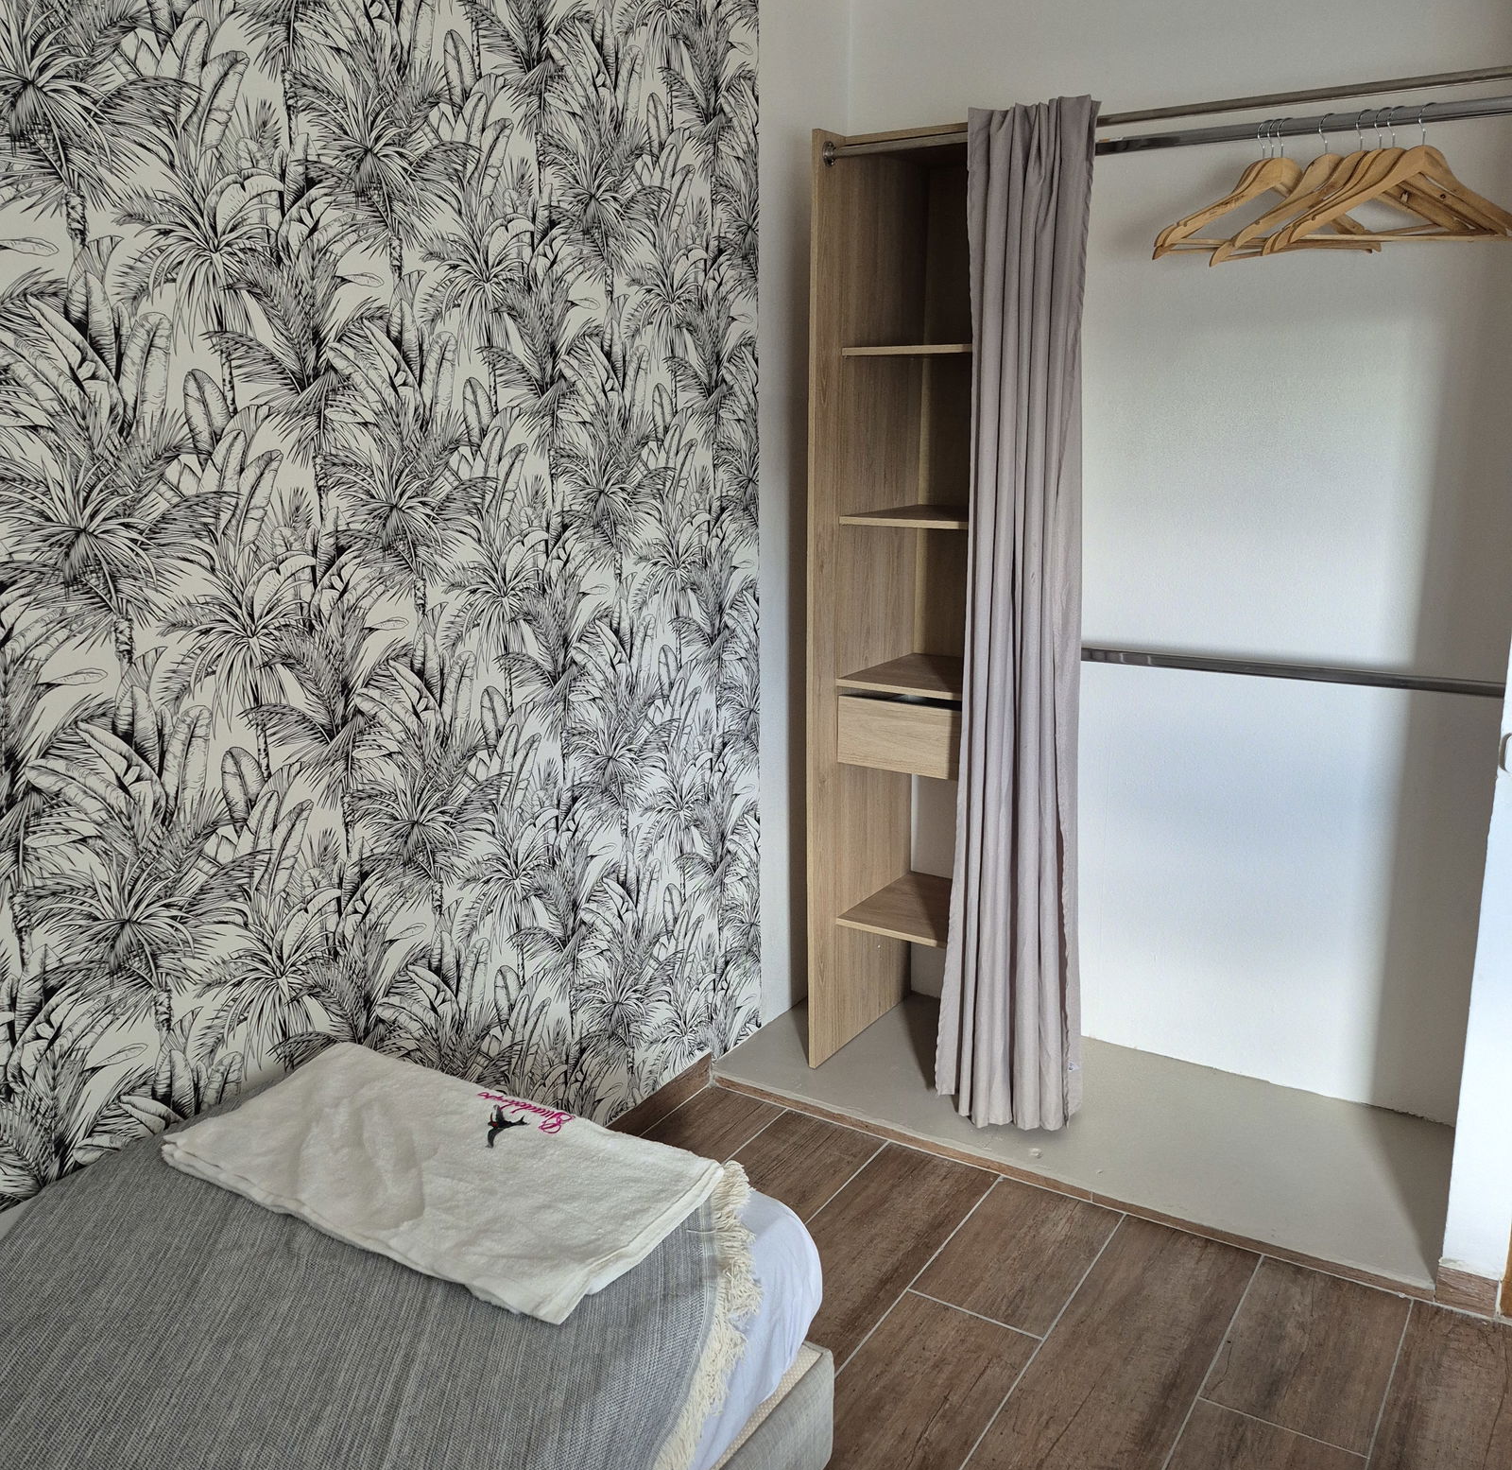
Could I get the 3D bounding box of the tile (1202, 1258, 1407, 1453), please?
[{"bbox_3d":[0.947,1.052,2.295,0.257,0.010,0.439,8,16,32],"label":"tile"}]

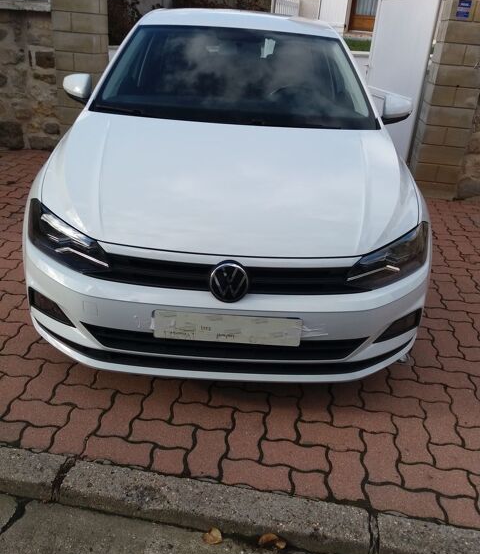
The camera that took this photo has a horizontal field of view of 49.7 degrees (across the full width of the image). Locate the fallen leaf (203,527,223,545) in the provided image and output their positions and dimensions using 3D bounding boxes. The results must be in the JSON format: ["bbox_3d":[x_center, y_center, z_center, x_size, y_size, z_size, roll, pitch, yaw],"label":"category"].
[{"bbox_3d":[-0.082,0.771,1.545,0.060,0.020,0.055,4,24,-2],"label":"fallen leaf"}]

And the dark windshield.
[{"bbox_3d":[-0.008,-1.044,2.655,1.400,0.110,0.760,3,57,-2],"label":"dark windshield"}]

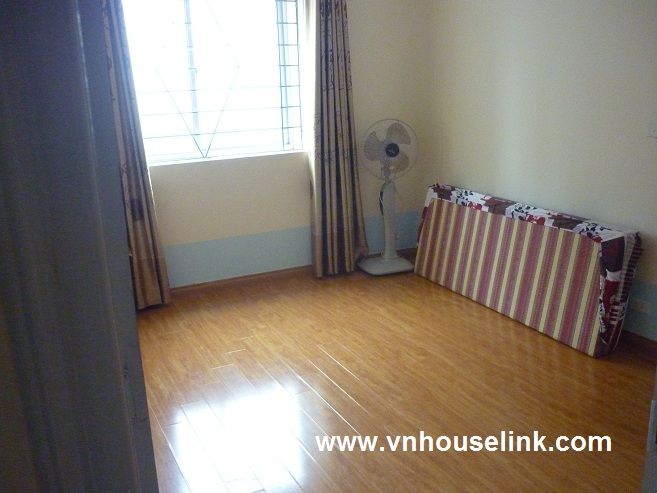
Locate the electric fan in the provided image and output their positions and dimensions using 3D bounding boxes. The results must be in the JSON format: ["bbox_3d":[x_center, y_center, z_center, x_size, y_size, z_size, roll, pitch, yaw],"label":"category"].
[{"bbox_3d":[0.485,-0.413,5.051,0.470,1.200,0.410,-8,16,-22],"label":"electric fan"}]

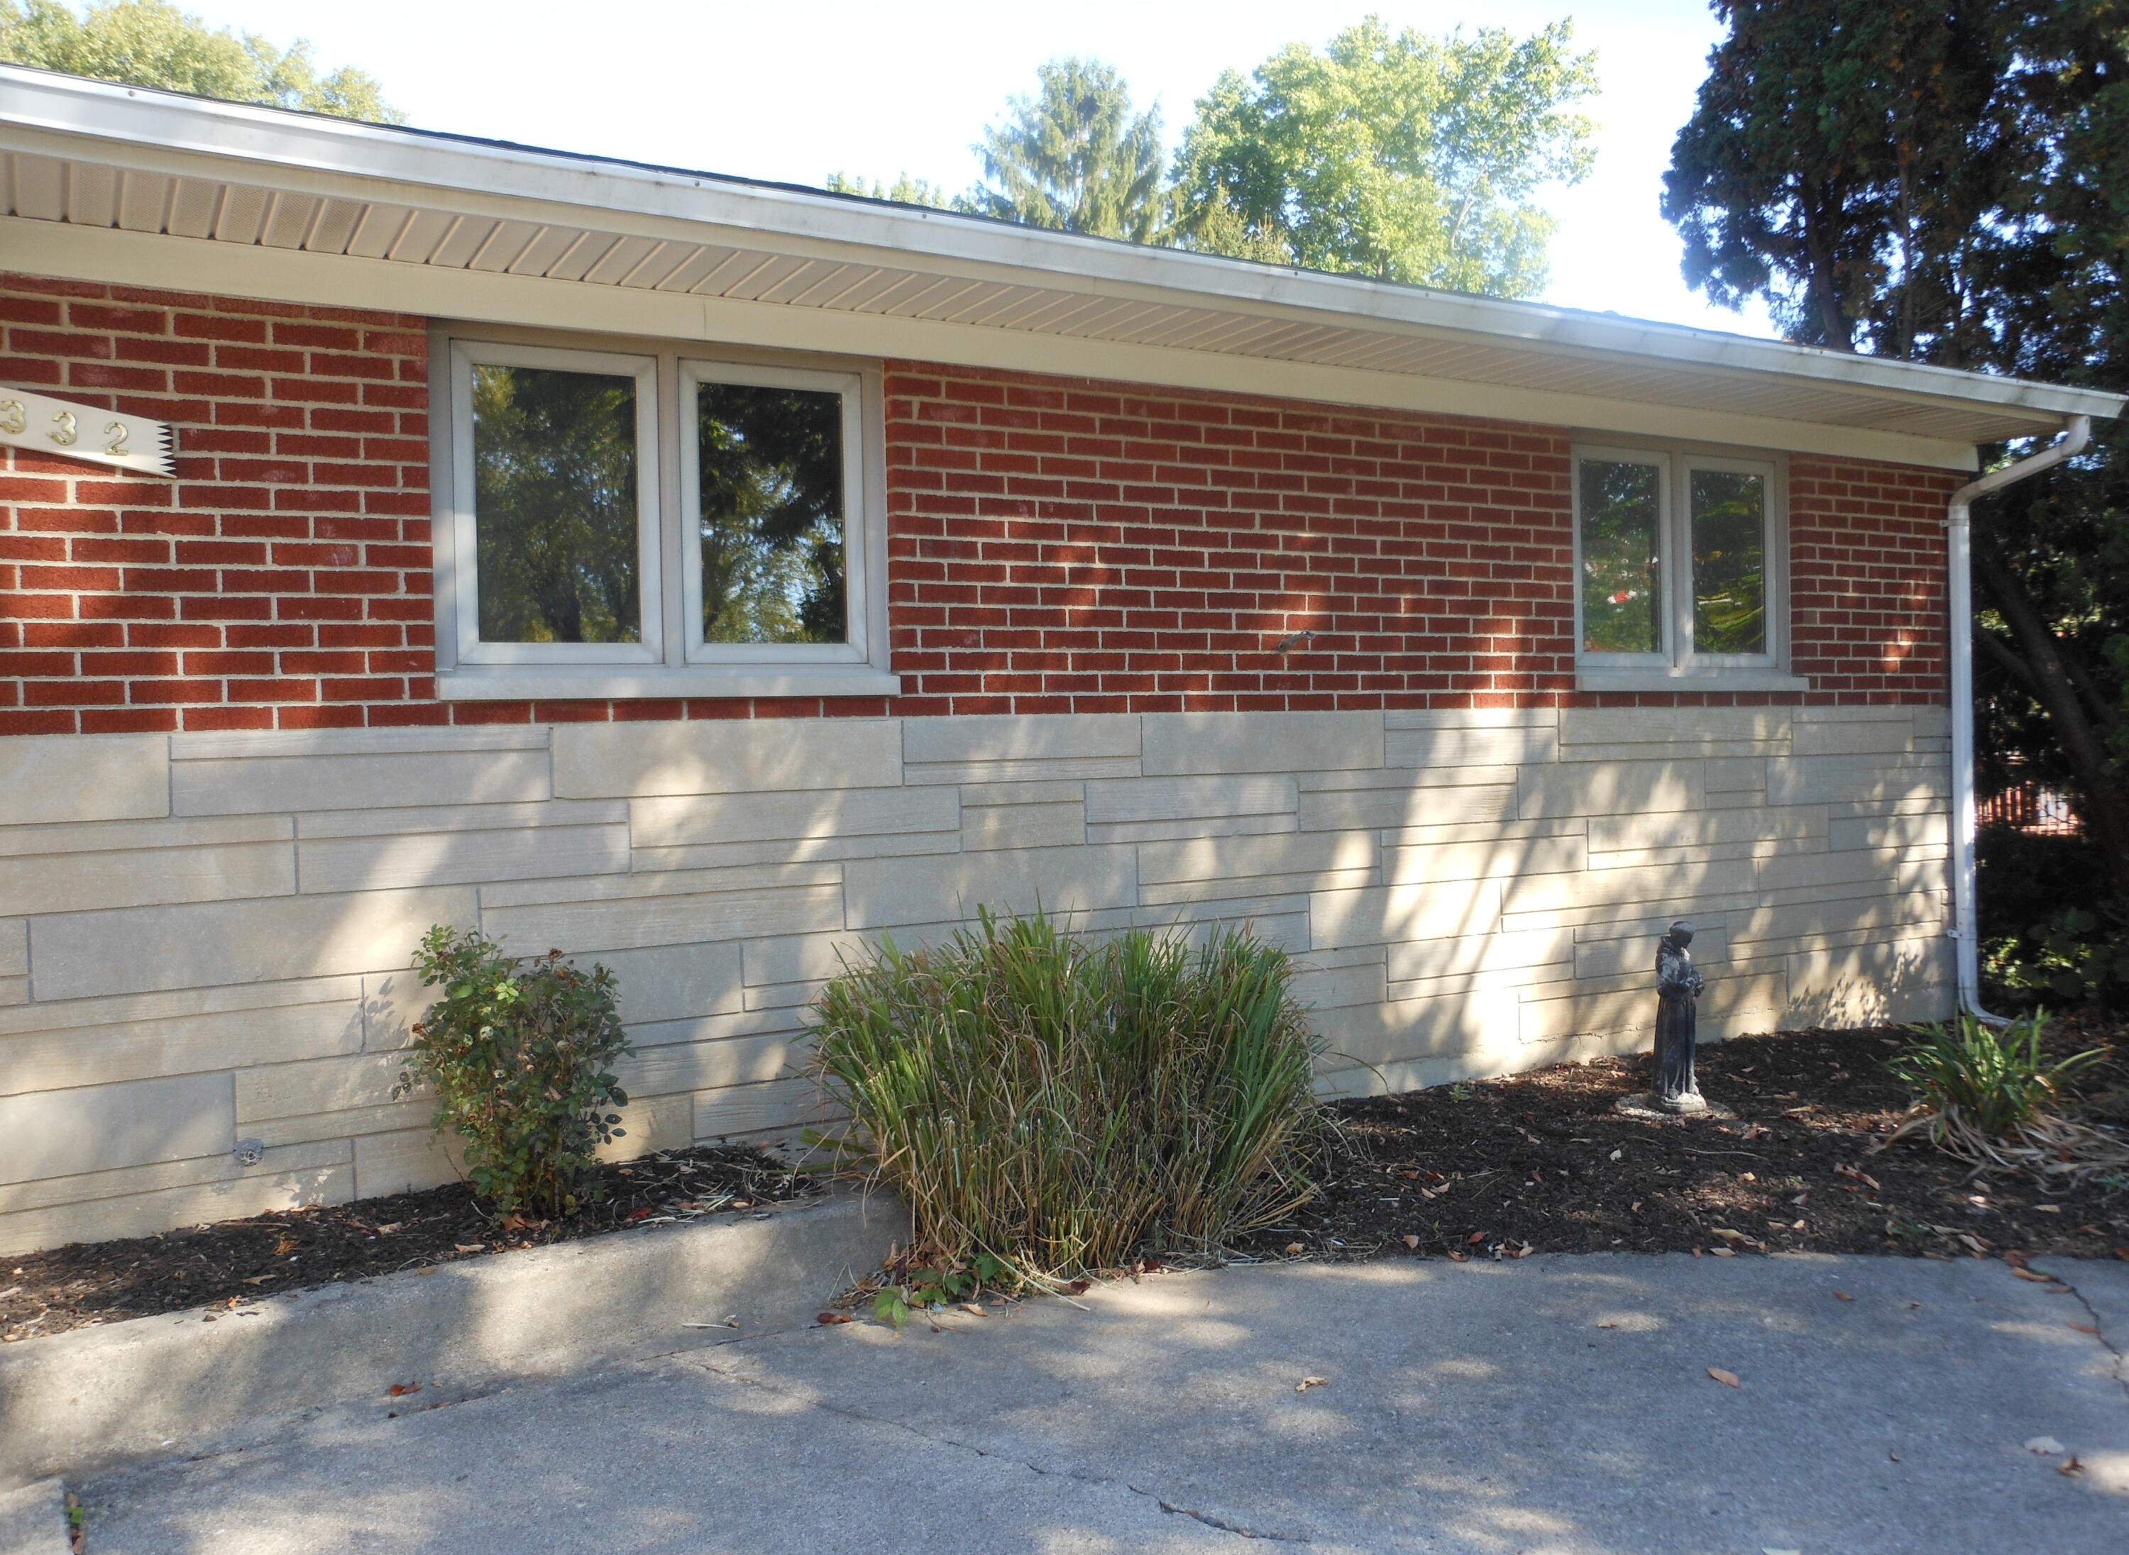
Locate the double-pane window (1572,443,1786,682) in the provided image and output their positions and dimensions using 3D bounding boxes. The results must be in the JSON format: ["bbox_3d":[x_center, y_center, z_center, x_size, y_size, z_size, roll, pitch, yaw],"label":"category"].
[{"bbox_3d":[2.573,-0.852,7.058,1.336,1.003,0.110,-2,2,-30],"label":"double-pane window"}]

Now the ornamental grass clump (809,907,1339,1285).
[{"bbox_3d":[0.001,0.858,4.917,1.430,0.960,0.950,-2,2,-30],"label":"ornamental grass clump"}]

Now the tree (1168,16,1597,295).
[{"bbox_3d":[5.274,-5.939,28.113,7.600,12.922,7.400,-1,2,11],"label":"tree"}]

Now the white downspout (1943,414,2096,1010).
[{"bbox_3d":[4.216,-0.222,7.607,0.100,2.657,0.620,-2,2,-30],"label":"white downspout"}]

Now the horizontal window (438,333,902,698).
[{"bbox_3d":[-1.101,-0.729,4.904,1.336,1.003,0.110,-2,2,-30],"label":"horizontal window"}]

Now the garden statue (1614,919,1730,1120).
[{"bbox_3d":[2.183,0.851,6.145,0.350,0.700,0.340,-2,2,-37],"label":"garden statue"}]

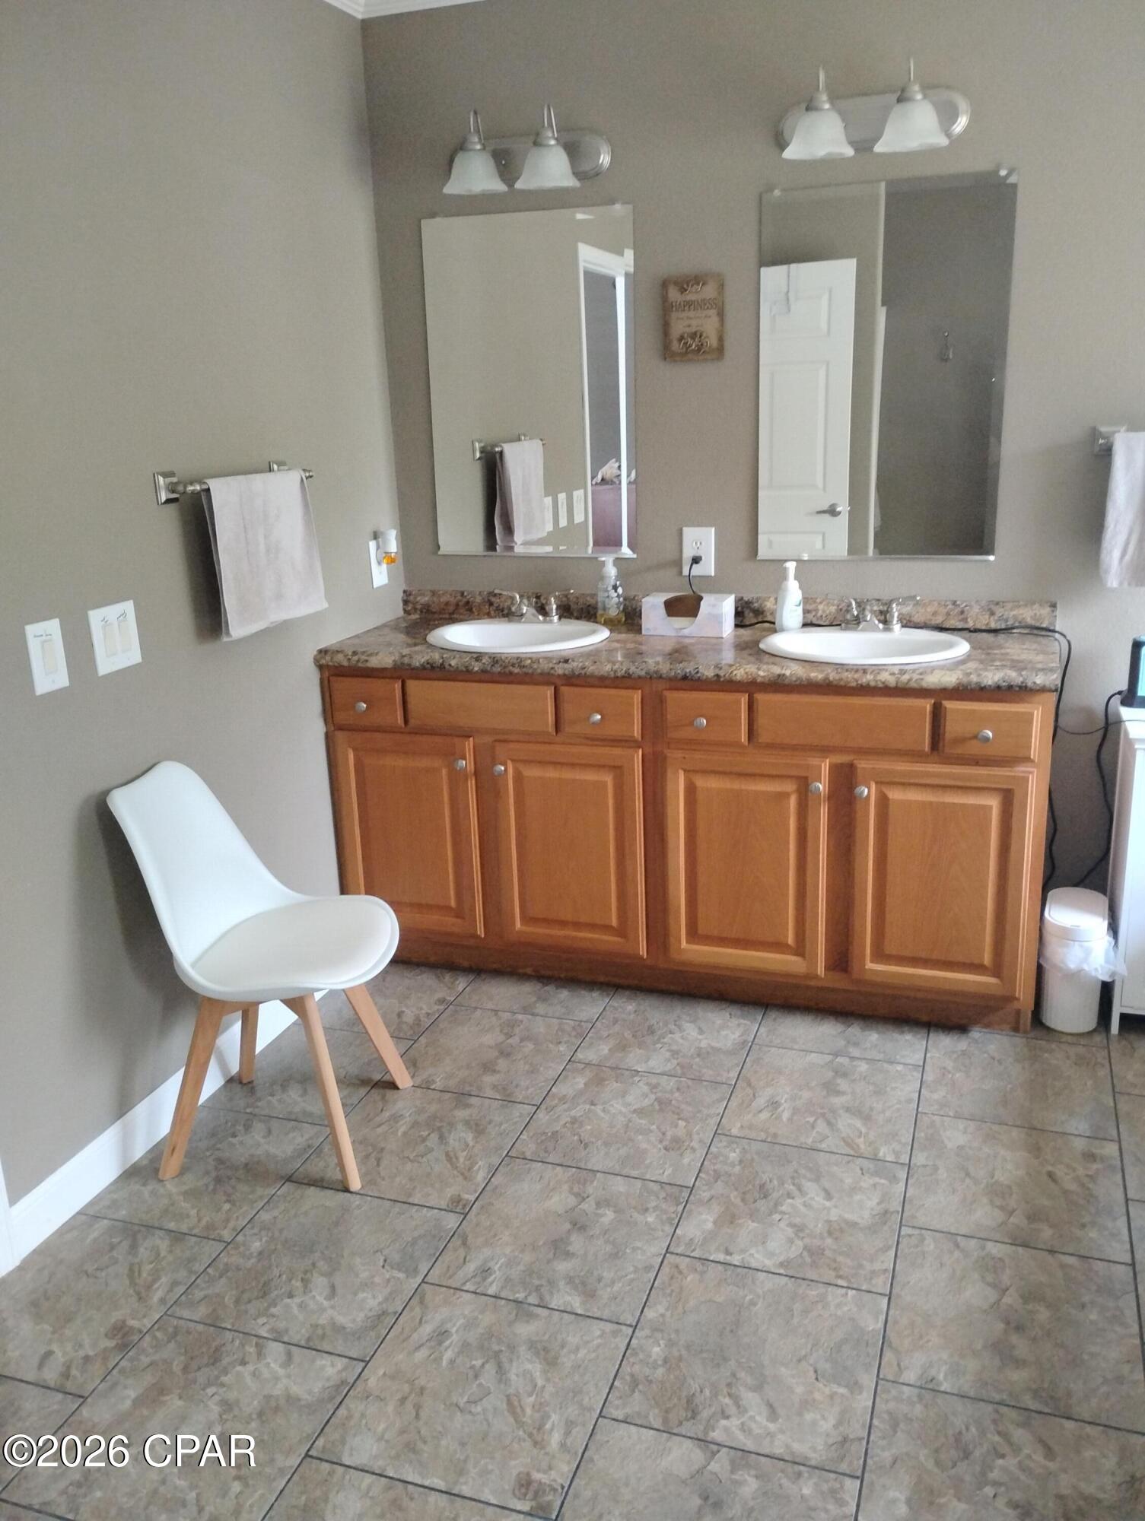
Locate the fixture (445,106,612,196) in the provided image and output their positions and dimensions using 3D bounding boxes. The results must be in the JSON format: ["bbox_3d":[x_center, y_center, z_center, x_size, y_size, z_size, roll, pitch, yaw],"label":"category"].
[{"bbox_3d":[-0.150,-1.562,3.154,0.450,0.225,0.225,3,17,19],"label":"fixture"}]

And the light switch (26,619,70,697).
[{"bbox_3d":[-1.008,-0.199,2.365,0.010,0.133,0.089,3,17,19],"label":"light switch"}]

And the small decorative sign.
[{"bbox_3d":[0.319,-1.157,3.222,0.160,0.210,0.018,3,17,19],"label":"small decorative sign"}]

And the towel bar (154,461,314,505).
[{"bbox_3d":[-0.766,-0.650,2.867,0.085,0.070,0.527,3,17,19],"label":"towel bar"}]

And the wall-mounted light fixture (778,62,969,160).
[{"bbox_3d":[0.693,-1.529,2.890,0.460,0.192,0.200,3,17,19],"label":"wall-mounted light fixture"}]

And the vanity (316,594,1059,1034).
[{"bbox_3d":[0.291,0.100,3.332,1.841,1.012,0.537,3,17,19],"label":"vanity"}]

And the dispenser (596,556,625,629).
[{"bbox_3d":[0.106,-0.471,3.425,0.076,0.195,0.074,-2,16,1],"label":"dispenser"}]

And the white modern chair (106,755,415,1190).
[{"bbox_3d":[-0.633,0.427,2.652,0.515,0.840,0.475,0,16,8],"label":"white modern chair"}]

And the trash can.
[{"bbox_3d":[1.236,0.490,3.035,0.160,0.287,0.250,3,17,19],"label":"trash can"}]

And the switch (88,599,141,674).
[{"bbox_3d":[-0.942,-0.253,2.544,0.010,0.133,0.138,3,17,19],"label":"switch"}]

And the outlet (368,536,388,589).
[{"bbox_3d":[-0.556,-0.569,3.552,0.011,0.131,0.087,3,17,19],"label":"outlet"}]

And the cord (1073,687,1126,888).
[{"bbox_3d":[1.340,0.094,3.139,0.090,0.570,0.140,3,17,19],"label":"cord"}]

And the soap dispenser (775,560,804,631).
[{"bbox_3d":[0.581,-0.441,3.301,0.074,0.188,0.068,-2,16,1],"label":"soap dispenser"}]

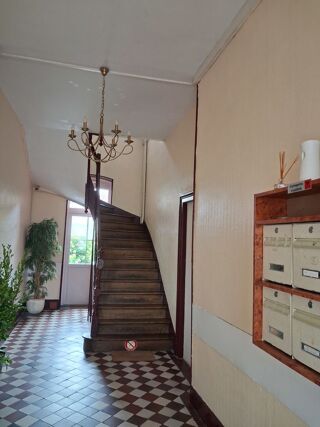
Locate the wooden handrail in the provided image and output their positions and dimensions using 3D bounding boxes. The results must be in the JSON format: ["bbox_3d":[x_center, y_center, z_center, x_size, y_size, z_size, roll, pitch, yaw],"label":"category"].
[{"bbox_3d":[-1.137,0.242,5.771,0.222,3.131,2.182,3,-5,-13],"label":"wooden handrail"}]

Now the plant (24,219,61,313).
[{"bbox_3d":[-2.406,1.046,6.810,0.667,1.939,0.626,3,-5,-13],"label":"plant"}]

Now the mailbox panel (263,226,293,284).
[{"bbox_3d":[0.619,0.207,1.714,0.040,0.299,0.259,3,-5,-13],"label":"mailbox panel"}]

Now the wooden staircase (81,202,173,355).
[{"bbox_3d":[-0.685,0.838,6.021,1.222,2.343,2.990,3,-5,-13],"label":"wooden staircase"}]

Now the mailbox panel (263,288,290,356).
[{"bbox_3d":[0.607,0.533,1.684,0.040,0.283,0.255,3,-5,-13],"label":"mailbox panel"}]

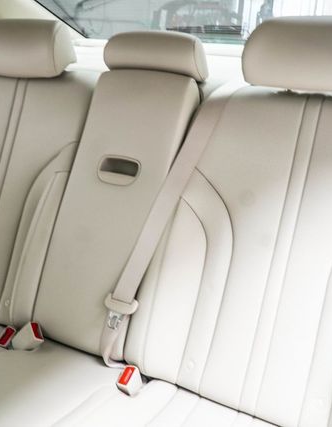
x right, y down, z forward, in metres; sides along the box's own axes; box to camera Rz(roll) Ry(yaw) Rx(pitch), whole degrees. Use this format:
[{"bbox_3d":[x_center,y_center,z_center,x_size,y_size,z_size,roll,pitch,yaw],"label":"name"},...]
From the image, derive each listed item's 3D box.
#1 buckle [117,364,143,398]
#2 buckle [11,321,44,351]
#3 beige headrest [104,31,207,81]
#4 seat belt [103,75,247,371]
[{"bbox_3d":[-0.074,0.345,1.016,0.023,0.059,0.041,12,48,26],"label":"buckle"},{"bbox_3d":[-0.306,0.280,1.108,0.025,0.063,0.043,28,26,-52],"label":"buckle"},{"bbox_3d":[-0.022,-0.347,1.101,0.217,0.096,0.101,10,23,24],"label":"beige headrest"},{"bbox_3d":[0.008,0.016,1.006,0.086,0.626,0.061,24,-3,24],"label":"seat belt"}]

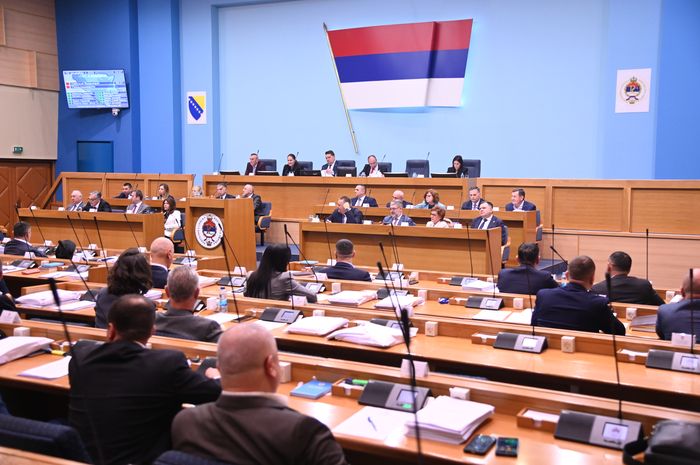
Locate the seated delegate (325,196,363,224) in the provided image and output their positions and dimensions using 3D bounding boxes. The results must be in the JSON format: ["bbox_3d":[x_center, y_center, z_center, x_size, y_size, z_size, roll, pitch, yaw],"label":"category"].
[{"bbox_3d":[-0.102,0.067,13.591,0.550,1.269,0.720,3,6,31],"label":"seated delegate"}]

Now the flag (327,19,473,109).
[{"bbox_3d":[0.995,-3.557,18.404,3.541,1.789,0.150,3,6,31],"label":"flag"}]

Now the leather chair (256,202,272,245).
[{"bbox_3d":[-1.878,-0.158,16.373,0.600,0.820,0.600,3,6,30],"label":"leather chair"}]

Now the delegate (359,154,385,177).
[{"bbox_3d":[0.421,-0.882,16.775,0.520,1.263,0.720,2,5,23],"label":"delegate"}]

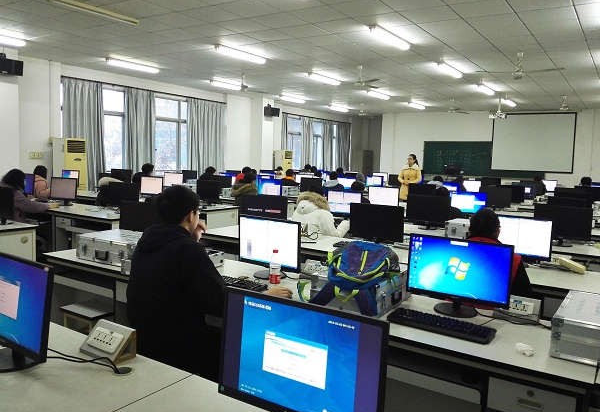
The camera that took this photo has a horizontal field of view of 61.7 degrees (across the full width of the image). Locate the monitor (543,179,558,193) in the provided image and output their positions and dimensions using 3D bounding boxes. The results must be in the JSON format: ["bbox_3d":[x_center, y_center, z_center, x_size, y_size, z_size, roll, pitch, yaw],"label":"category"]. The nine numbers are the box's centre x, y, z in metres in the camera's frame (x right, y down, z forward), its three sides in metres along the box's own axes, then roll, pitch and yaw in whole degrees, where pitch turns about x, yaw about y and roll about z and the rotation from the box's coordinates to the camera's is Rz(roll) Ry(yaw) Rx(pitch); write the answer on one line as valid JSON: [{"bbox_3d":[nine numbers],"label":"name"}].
[{"bbox_3d":[6.269,-0.462,12.756,0.480,0.366,0.200,5,7,33],"label":"monitor"}]

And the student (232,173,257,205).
[{"bbox_3d":[-0.763,0.104,7.780,0.500,1.250,0.620,6,7,33],"label":"student"}]

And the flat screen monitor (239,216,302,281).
[{"bbox_3d":[-0.163,0.258,3.078,0.460,0.355,0.180,5,7,33],"label":"flat screen monitor"}]

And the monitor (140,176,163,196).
[{"bbox_3d":[-2.448,-0.305,8.376,0.506,0.361,0.198,5,6,28],"label":"monitor"}]

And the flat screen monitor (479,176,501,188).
[{"bbox_3d":[5.031,-0.543,13.142,0.470,0.375,0.180,6,7,33],"label":"flat screen monitor"}]

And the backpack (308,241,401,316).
[{"bbox_3d":[0.293,0.308,2.518,0.360,0.250,0.400,4,6,23],"label":"backpack"}]

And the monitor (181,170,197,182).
[{"bbox_3d":[-2.581,-0.631,11.840,0.500,0.378,0.200,5,6,33],"label":"monitor"}]

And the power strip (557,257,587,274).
[{"bbox_3d":[1.947,0.436,3.604,0.055,0.045,0.248,0,6,-18],"label":"power strip"}]

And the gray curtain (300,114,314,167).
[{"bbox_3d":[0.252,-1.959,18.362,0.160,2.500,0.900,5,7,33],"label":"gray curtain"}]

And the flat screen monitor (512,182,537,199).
[{"bbox_3d":[4.494,-0.266,10.097,0.475,0.375,0.180,6,7,33],"label":"flat screen monitor"}]

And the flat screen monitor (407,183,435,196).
[{"bbox_3d":[2.056,-0.173,8.331,0.480,0.366,0.200,5,7,33],"label":"flat screen monitor"}]

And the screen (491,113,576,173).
[{"bbox_3d":[7.459,-2.043,16.170,2.410,1.870,0.050,6,7,33],"label":"screen"}]

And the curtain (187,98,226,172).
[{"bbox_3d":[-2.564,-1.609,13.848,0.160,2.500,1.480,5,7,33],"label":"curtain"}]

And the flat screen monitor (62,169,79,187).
[{"bbox_3d":[-4.059,-0.439,8.925,0.460,0.375,0.180,6,7,33],"label":"flat screen monitor"}]

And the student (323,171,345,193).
[{"bbox_3d":[0.756,-0.110,10.715,0.496,1.240,0.675,5,6,33],"label":"student"}]

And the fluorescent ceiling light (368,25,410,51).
[{"bbox_3d":[1.275,-2.335,7.053,0.125,0.095,1.250,6,7,33],"label":"fluorescent ceiling light"}]

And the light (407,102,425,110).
[{"bbox_3d":[3.548,-3.072,15.435,0.125,0.095,1.250,6,7,33],"label":"light"}]

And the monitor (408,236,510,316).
[{"bbox_3d":[0.800,0.345,2.527,0.506,0.370,0.198,5,6,32],"label":"monitor"}]

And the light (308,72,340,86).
[{"bbox_3d":[0.529,-2.725,10.814,0.125,0.095,1.250,6,7,33],"label":"light"}]

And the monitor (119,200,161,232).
[{"bbox_3d":[-1.197,0.158,3.804,0.500,0.366,0.200,5,7,33],"label":"monitor"}]

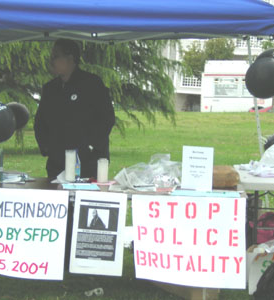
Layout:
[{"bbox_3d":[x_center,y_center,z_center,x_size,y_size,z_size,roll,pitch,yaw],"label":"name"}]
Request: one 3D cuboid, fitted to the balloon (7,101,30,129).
[{"bbox_3d":[-0.831,-0.229,7.350,0.190,0.200,0.190,2,5,0],"label":"balloon"}]

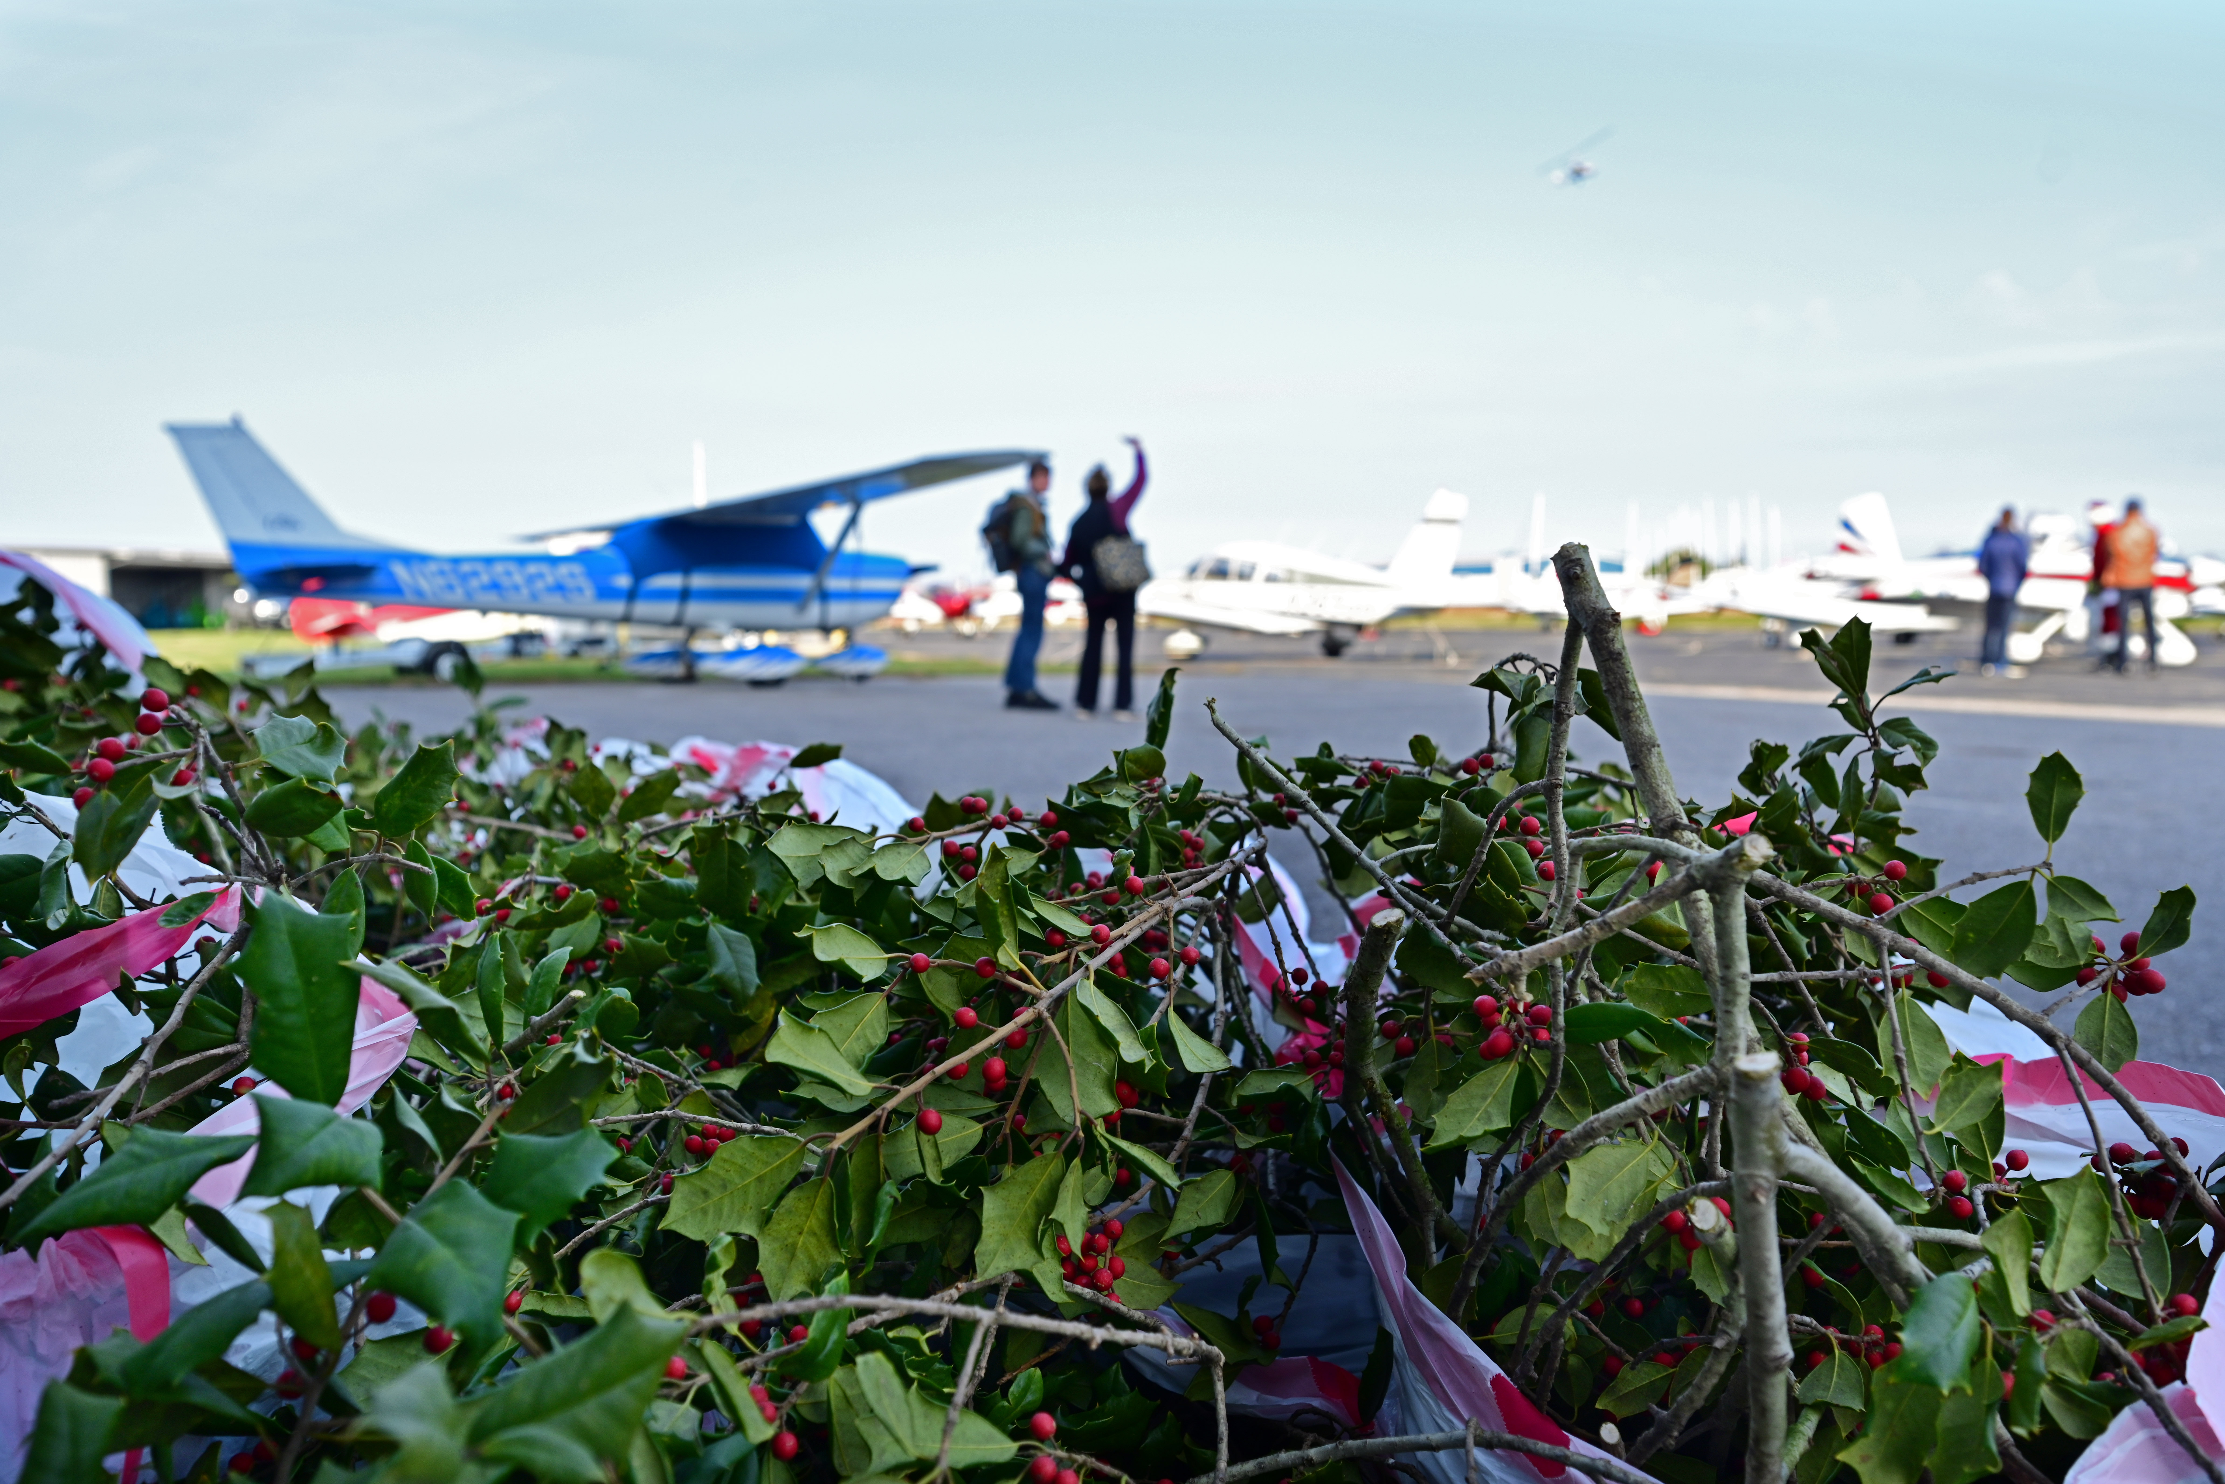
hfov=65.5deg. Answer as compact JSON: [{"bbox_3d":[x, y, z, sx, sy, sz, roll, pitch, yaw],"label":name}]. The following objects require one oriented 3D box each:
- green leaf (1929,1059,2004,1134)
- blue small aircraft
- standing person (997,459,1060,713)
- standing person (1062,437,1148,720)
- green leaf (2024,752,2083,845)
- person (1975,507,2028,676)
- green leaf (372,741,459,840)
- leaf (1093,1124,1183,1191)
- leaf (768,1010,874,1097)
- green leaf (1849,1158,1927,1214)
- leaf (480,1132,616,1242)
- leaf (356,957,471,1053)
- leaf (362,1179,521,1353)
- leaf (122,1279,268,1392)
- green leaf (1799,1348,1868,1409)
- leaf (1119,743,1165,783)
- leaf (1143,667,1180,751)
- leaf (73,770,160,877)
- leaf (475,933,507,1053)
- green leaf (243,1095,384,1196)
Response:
[{"bbox_3d":[0.347,0.144,0.704,0.022,0.038,0.009,47,-4,41],"label":"green leaf"},{"bbox_3d":[-4.850,-1.770,16.400,7.250,2.500,10.000,-4,5,-36],"label":"blue small aircraft"},{"bbox_3d":[-0.620,-1.123,12.601,0.450,1.790,0.520,1,5,7],"label":"standing person"},{"bbox_3d":[-0.045,-1.073,11.300,0.530,1.830,0.450,1,5,14],"label":"standing person"},{"bbox_3d":[0.386,0.023,0.710,0.025,0.038,0.010,1,0,11],"label":"green leaf"},{"bbox_3d":[9.250,-1.542,17.934,0.550,1.760,0.360,2,5,24],"label":"person"},{"bbox_3d":[-0.287,0.020,0.714,0.025,0.044,0.011,31,-29,2],"label":"green leaf"},{"bbox_3d":[0.012,0.182,0.756,0.043,0.010,0.017,31,33,28],"label":"leaf"},{"bbox_3d":[-0.104,0.112,0.620,0.042,0.011,0.026,24,-43,-6],"label":"leaf"},{"bbox_3d":[0.320,0.183,0.714,0.018,0.008,0.036,-21,35,-27],"label":"green leaf"},{"bbox_3d":[-0.176,0.138,0.540,0.042,0.033,0.013,-24,-28,-9],"label":"leaf"},{"bbox_3d":[-0.230,0.088,0.570,0.050,0.020,0.013,35,-42,-17],"label":"leaf"},{"bbox_3d":[-0.208,0.162,0.536,0.040,0.050,0.015,-12,-33,-43],"label":"leaf"},{"bbox_3d":[-0.261,0.169,0.493,0.023,0.012,0.051,27,33,20],"label":"leaf"},{"bbox_3d":[0.275,0.243,0.660,0.028,0.030,0.016,3,24,-1],"label":"green leaf"},{"bbox_3d":[0.017,0.012,0.970,0.028,0.024,0.016,0,-25,-18],"label":"leaf"},{"bbox_3d":[0.025,-0.017,0.910,0.019,0.047,0.012,13,0,37],"label":"leaf"},{"bbox_3d":[-0.310,0.026,0.540,0.025,0.040,0.013,27,-9,-11],"label":"leaf"},{"bbox_3d":[-0.291,0.116,0.810,0.011,0.056,0.022,-5,8,-40],"label":"leaf"},{"bbox_3d":[-0.231,0.117,0.500,0.042,0.015,0.032,-11,49,-12],"label":"green leaf"}]

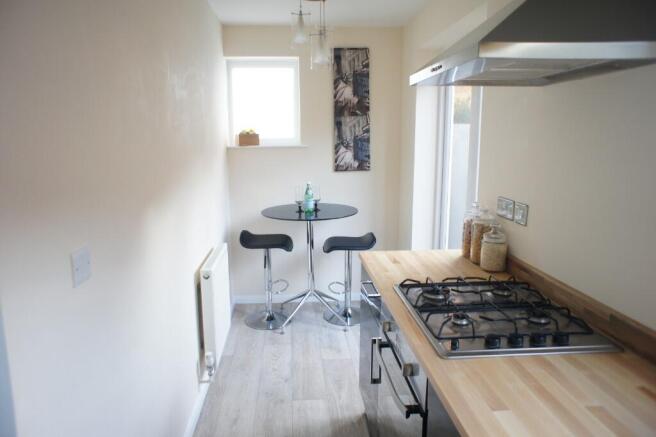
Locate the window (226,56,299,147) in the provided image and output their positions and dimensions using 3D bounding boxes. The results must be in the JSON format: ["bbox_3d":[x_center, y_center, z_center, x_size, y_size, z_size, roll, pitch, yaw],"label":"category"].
[{"bbox_3d":[-0.535,-0.985,3.733,0.600,0.735,0.090,-1,10,-5],"label":"window"}]

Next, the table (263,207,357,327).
[{"bbox_3d":[-0.137,0.389,3.571,0.775,0.905,0.775,-1,10,-5],"label":"table"}]

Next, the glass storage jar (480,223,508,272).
[{"bbox_3d":[0.725,0.123,1.884,0.108,0.198,0.108,0,10,0],"label":"glass storage jar"}]

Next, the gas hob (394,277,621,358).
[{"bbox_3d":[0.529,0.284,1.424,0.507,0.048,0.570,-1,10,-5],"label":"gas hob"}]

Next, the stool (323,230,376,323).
[{"bbox_3d":[0.162,0.476,3.624,0.420,0.710,0.400,-1,10,-5],"label":"stool"}]

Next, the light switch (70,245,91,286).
[{"bbox_3d":[-0.609,0.119,1.085,0.010,0.086,0.086,-1,10,-5],"label":"light switch"}]

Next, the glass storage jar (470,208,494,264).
[{"bbox_3d":[0.709,0.080,1.976,0.106,0.249,0.106,0,10,0],"label":"glass storage jar"}]

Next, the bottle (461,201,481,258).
[{"bbox_3d":[0.705,0.051,2.073,0.106,0.271,0.106,0,10,0],"label":"bottle"}]

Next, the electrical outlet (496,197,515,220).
[{"bbox_3d":[0.802,-0.044,1.984,0.010,0.086,0.148,-1,10,-5],"label":"electrical outlet"}]

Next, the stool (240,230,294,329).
[{"bbox_3d":[-0.482,0.474,3.562,0.410,0.745,0.400,-1,10,-5],"label":"stool"}]

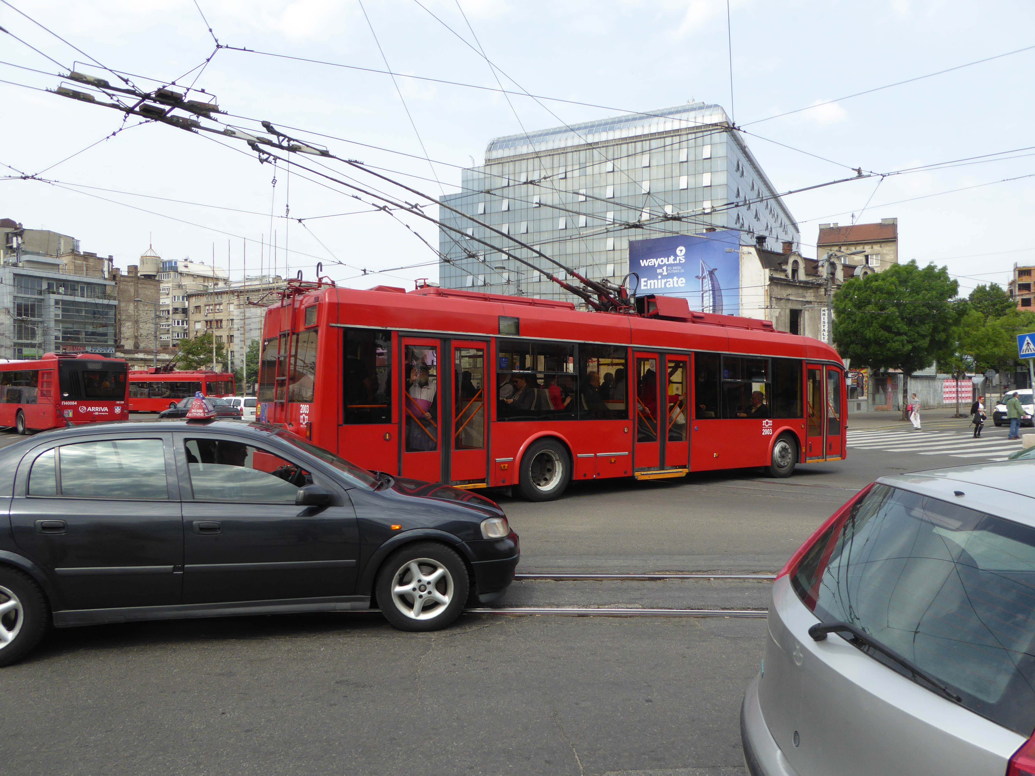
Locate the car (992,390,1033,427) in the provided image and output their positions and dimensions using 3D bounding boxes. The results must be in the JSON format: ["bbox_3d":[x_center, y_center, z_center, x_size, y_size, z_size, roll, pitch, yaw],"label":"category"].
[{"bbox_3d":[26.400,1.050,37.200,4.200,1.840,1.800,1,-1,-35],"label":"car"}]

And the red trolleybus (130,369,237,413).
[{"bbox_3d":[-26.100,0.290,53.500,11.840,3.400,2.500,0,-1,29],"label":"red trolleybus"}]

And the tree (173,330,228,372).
[{"bbox_3d":[-30.000,-1.700,68.000,5.000,7.000,5.000,0,-1,0],"label":"tree"}]

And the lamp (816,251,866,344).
[{"bbox_3d":[17.000,-2.550,37.500,0.500,9.300,2.300,1,-1,-42],"label":"lamp"}]

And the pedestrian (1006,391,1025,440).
[{"bbox_3d":[18.000,1.020,26.000,0.550,1.750,0.520,-1,-1,42],"label":"pedestrian"}]

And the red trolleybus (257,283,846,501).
[{"bbox_3d":[1.684,0.040,13.080,11.840,3.400,2.500,1,-1,-36],"label":"red trolleybus"}]

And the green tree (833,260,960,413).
[{"bbox_3d":[24.400,-3.050,46.000,7.300,10.100,7.300,0,-1,0],"label":"green tree"}]

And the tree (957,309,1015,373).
[{"bbox_3d":[37.000,-2.000,56.500,5.000,8.200,5.000,0,-1,0],"label":"tree"}]

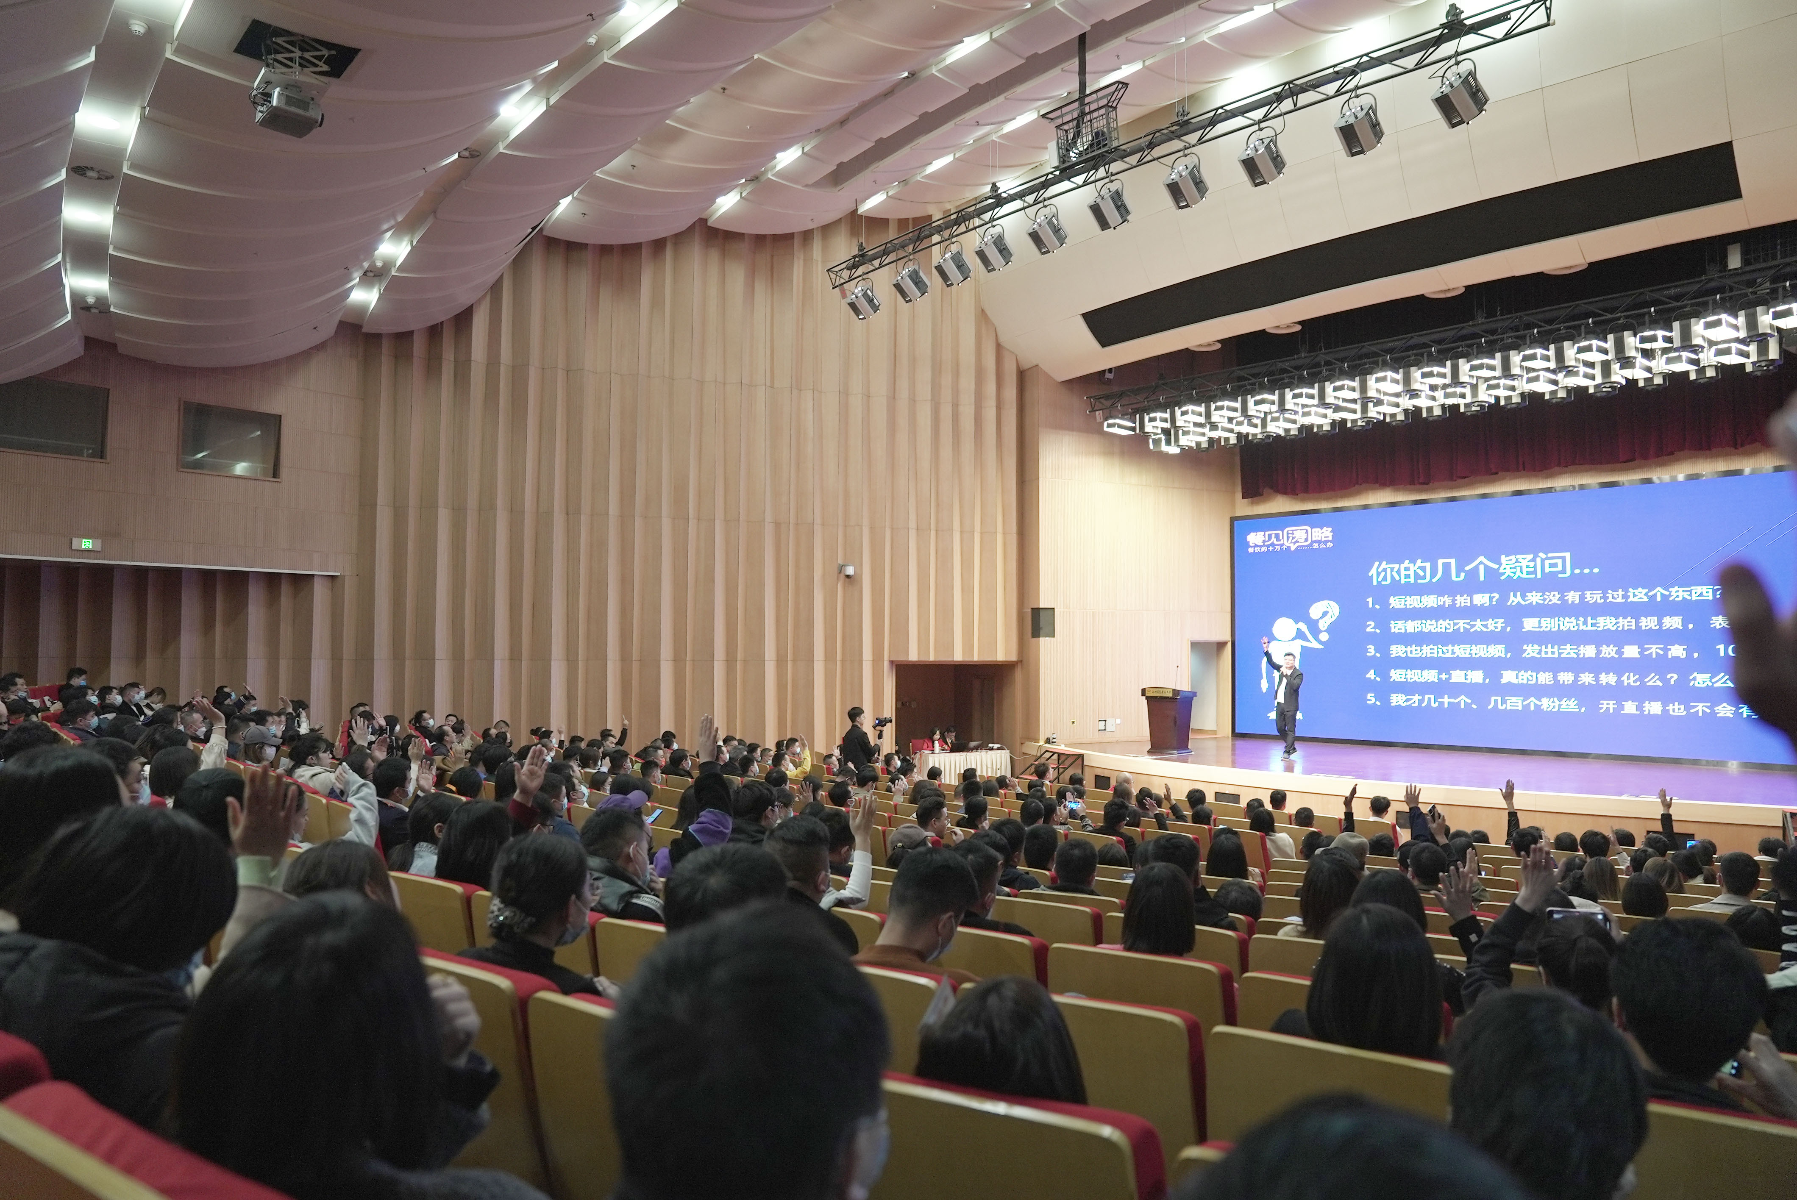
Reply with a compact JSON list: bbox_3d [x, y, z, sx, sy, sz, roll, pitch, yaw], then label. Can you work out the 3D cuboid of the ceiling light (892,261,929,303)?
[{"bbox_3d":[0.165,-4.165,15.700,0.370,0.410,0.360,-2,-42,47],"label":"ceiling light"}]

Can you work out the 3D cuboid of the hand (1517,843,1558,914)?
[{"bbox_3d":[1.629,0.710,3.060,0.095,0.178,0.060,12,-16,32],"label":"hand"}]

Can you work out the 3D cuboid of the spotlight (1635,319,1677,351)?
[{"bbox_3d":[9.921,-3.466,15.700,0.380,0.270,0.380,3,-3,-43],"label":"spotlight"}]

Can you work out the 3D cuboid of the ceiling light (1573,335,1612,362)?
[{"bbox_3d":[9.407,-3.424,16.257,0.540,0.240,0.290,3,-4,-43],"label":"ceiling light"}]

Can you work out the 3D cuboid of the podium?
[{"bbox_3d":[4.774,2.101,21.071,0.750,1.160,0.600,-2,-3,42],"label":"podium"}]

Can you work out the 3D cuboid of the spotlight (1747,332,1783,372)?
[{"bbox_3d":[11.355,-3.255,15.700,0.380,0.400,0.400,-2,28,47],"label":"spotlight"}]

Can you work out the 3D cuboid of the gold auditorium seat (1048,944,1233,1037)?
[{"bbox_3d":[0.823,1.525,3.670,0.560,0.980,0.640,-1,-3,32],"label":"gold auditorium seat"}]

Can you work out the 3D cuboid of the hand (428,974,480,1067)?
[{"bbox_3d":[-0.531,0.499,1.420,0.080,0.105,0.080,-1,-3,20],"label":"hand"}]

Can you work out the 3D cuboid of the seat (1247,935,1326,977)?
[{"bbox_3d":[1.627,1.697,4.398,0.560,0.980,0.640,-1,-3,31],"label":"seat"}]

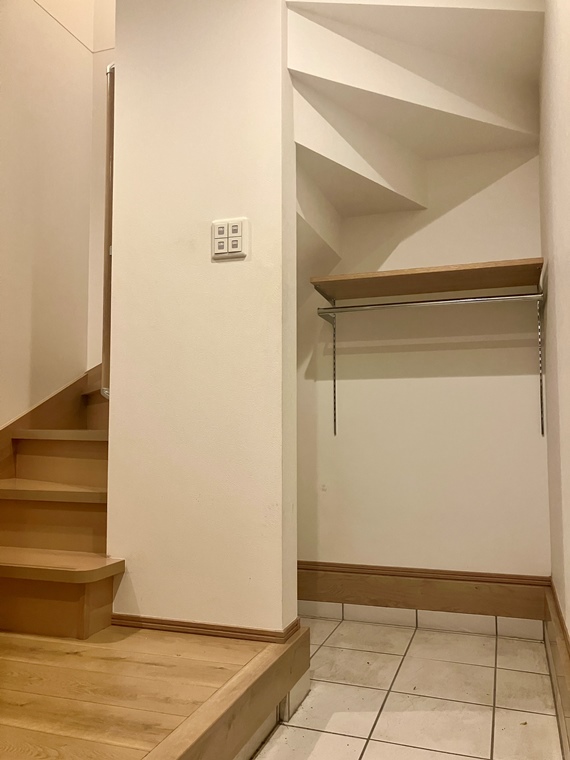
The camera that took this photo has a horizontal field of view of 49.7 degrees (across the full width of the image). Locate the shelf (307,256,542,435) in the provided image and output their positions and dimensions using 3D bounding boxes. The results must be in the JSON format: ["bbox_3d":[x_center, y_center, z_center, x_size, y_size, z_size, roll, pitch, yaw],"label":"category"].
[{"bbox_3d":[0.537,-0.084,2.328,0.828,0.604,0.340,-2,-5,20],"label":"shelf"}]

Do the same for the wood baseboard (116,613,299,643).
[{"bbox_3d":[-0.242,0.743,1.901,0.571,0.034,0.160,-2,-5,20],"label":"wood baseboard"}]

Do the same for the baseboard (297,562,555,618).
[{"bbox_3d":[0.515,0.831,2.438,1.000,0.165,0.022,-2,-5,20],"label":"baseboard"}]

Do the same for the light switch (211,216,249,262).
[{"bbox_3d":[-0.173,-0.431,1.885,0.118,0.120,0.015,-2,-5,20],"label":"light switch"}]

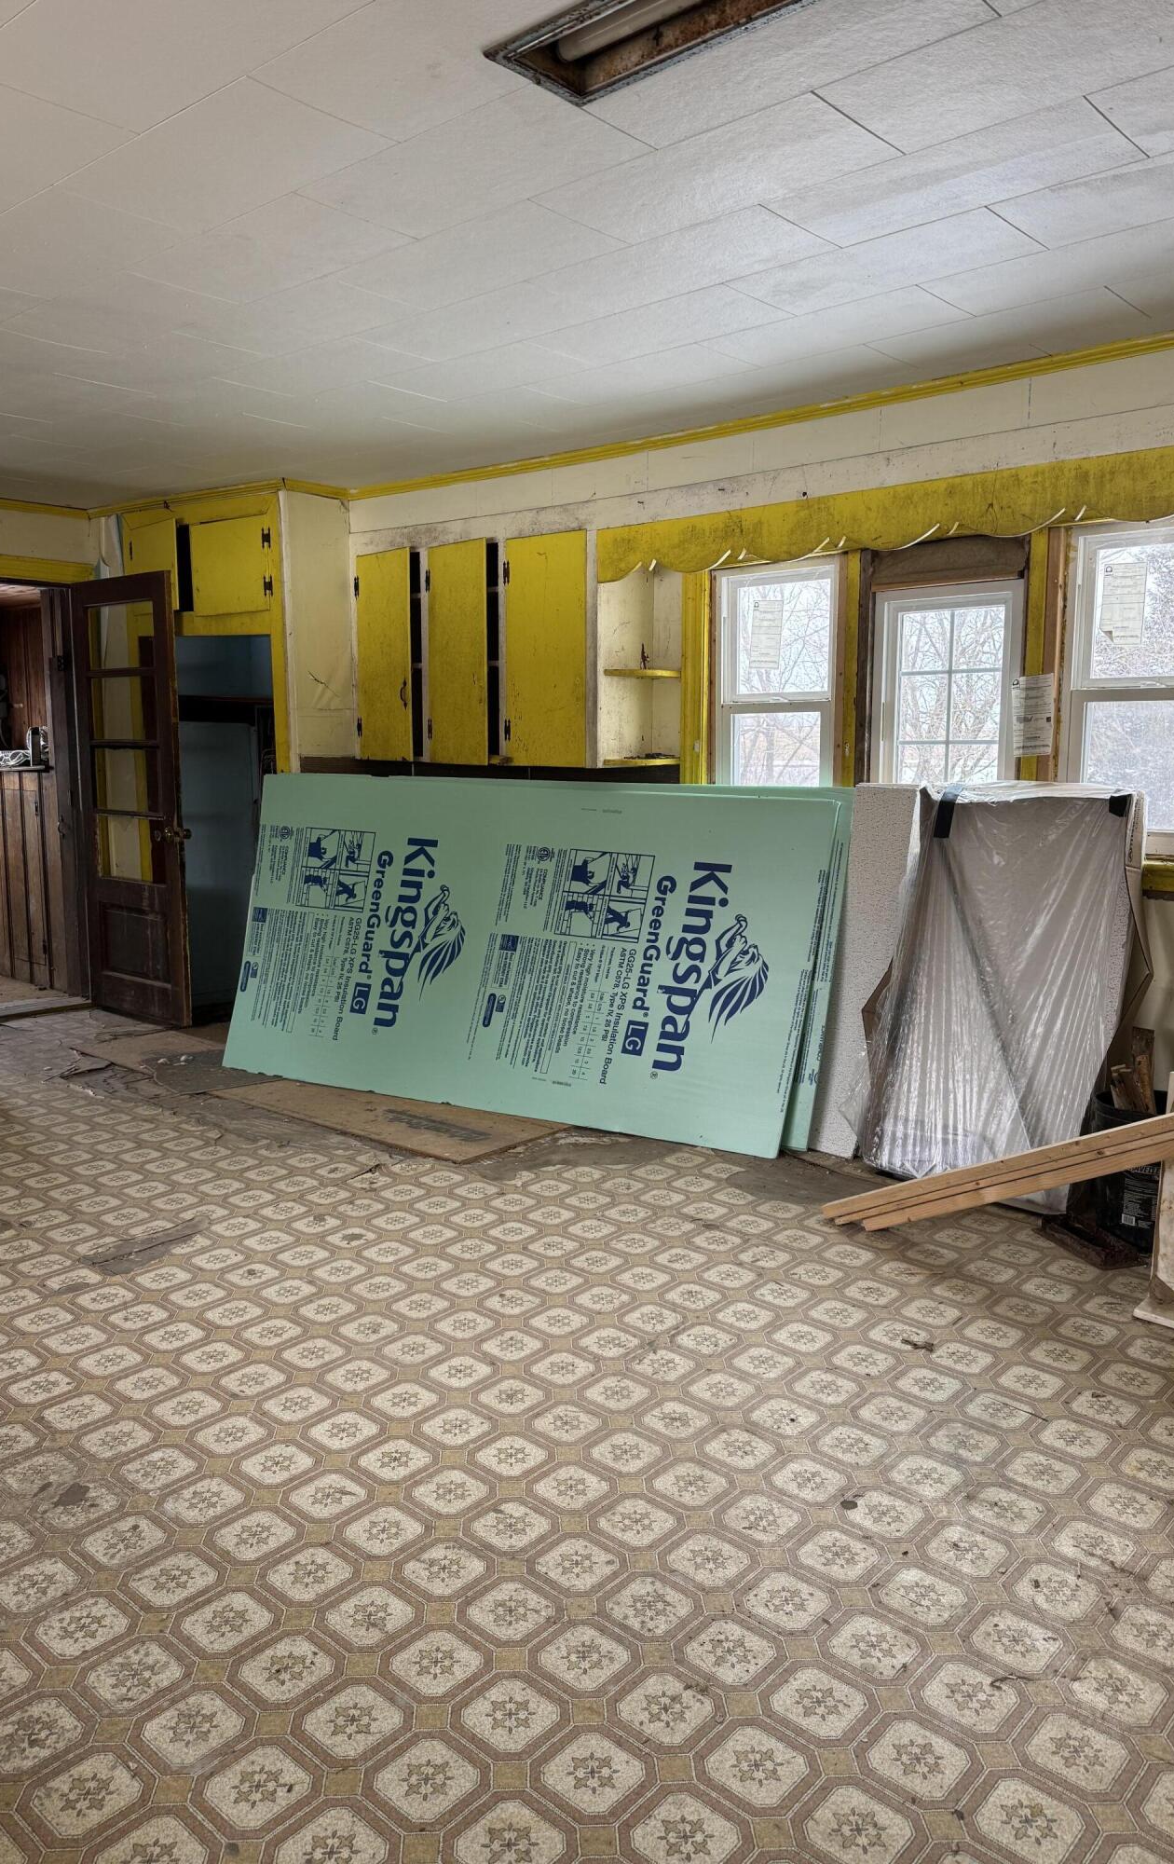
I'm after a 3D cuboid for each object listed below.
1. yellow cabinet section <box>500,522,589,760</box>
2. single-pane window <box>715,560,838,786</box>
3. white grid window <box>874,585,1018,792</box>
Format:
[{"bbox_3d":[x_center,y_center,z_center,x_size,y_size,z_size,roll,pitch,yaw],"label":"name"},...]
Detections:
[{"bbox_3d":[-0.066,-1.150,5.356,0.480,0.920,0.320,8,11,42],"label":"yellow cabinet section"},{"bbox_3d":[0.667,-0.787,4.447,0.493,0.901,0.090,8,11,41],"label":"single-pane window"},{"bbox_3d":[1.133,-0.677,4.044,0.489,0.778,0.090,8,11,41],"label":"white grid window"}]

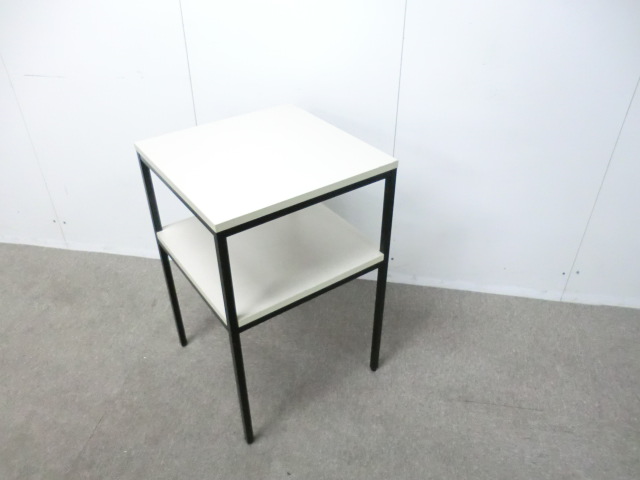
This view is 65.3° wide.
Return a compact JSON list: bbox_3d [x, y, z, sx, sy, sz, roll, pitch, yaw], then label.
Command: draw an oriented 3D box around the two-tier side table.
[{"bbox_3d":[-0.132,0.077,1.333,0.441,0.675,0.432,-22,40,-28],"label":"two-tier side table"}]

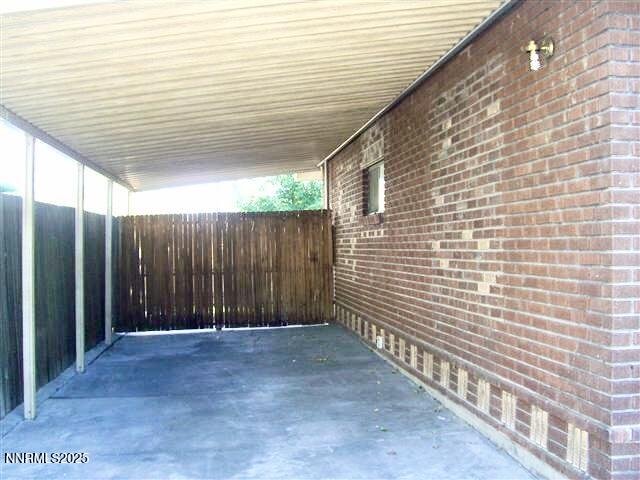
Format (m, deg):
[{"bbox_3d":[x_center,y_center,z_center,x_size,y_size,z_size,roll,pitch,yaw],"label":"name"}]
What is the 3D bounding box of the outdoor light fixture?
[{"bbox_3d":[1.137,-0.967,3.661,0.132,0.168,0.116,-1,-1,-8],"label":"outdoor light fixture"}]

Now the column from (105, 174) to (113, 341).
[{"bbox_3d":[-2.705,0.282,9.000,0.075,2.114,0.075,-1,-1,-8],"label":"column"}]

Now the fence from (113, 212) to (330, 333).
[{"bbox_3d":[-1.411,0.468,10.628,3.208,1.747,0.090,-1,-1,-8],"label":"fence"}]

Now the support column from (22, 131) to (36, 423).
[{"bbox_3d":[-2.183,0.274,5.277,0.075,2.163,0.075,-1,-1,-8],"label":"support column"}]

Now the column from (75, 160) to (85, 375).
[{"bbox_3d":[-2.448,0.286,7.168,0.075,2.132,0.075,-1,-1,-8],"label":"column"}]

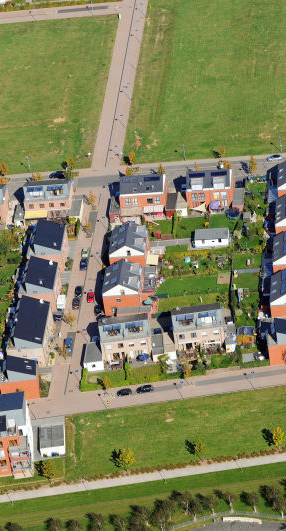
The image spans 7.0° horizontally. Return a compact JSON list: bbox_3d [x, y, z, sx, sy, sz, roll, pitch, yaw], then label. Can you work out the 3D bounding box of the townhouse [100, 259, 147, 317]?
[{"bbox_3d":[-5.176,5.849,626.050,9.720,9.840,11.900,-4,35,8],"label":"townhouse"}]

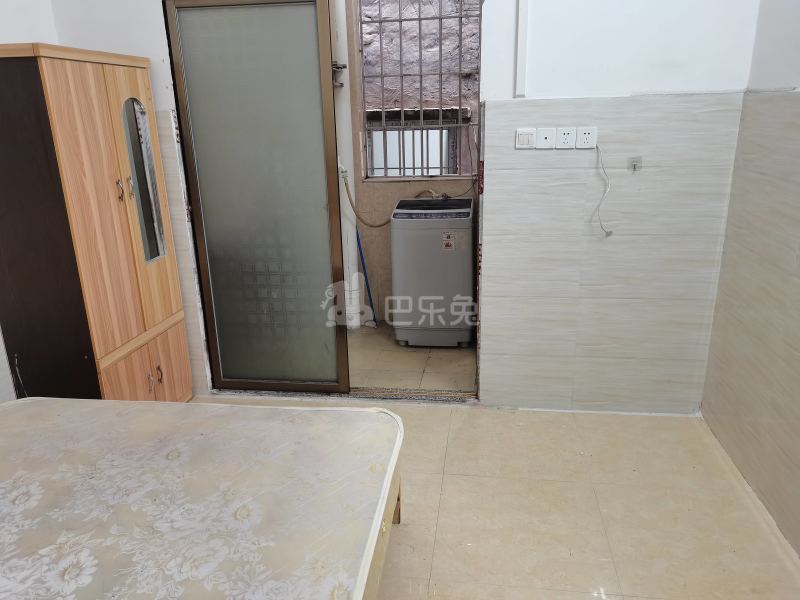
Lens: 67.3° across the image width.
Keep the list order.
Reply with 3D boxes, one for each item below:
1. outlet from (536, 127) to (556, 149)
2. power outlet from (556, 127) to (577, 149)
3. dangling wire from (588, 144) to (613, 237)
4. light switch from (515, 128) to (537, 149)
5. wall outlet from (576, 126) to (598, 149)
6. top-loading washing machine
[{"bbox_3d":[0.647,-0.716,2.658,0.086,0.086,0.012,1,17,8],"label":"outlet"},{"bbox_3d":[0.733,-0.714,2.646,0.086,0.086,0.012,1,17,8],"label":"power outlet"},{"bbox_3d":[0.909,-0.483,2.679,0.108,0.409,0.030,1,17,8],"label":"dangling wire"},{"bbox_3d":[0.561,-0.717,2.670,0.086,0.086,0.012,1,17,8],"label":"light switch"},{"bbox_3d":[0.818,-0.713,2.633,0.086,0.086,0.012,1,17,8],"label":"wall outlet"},{"bbox_3d":[0.232,-0.195,4.018,0.500,0.895,0.510,0,18,6],"label":"top-loading washing machine"}]

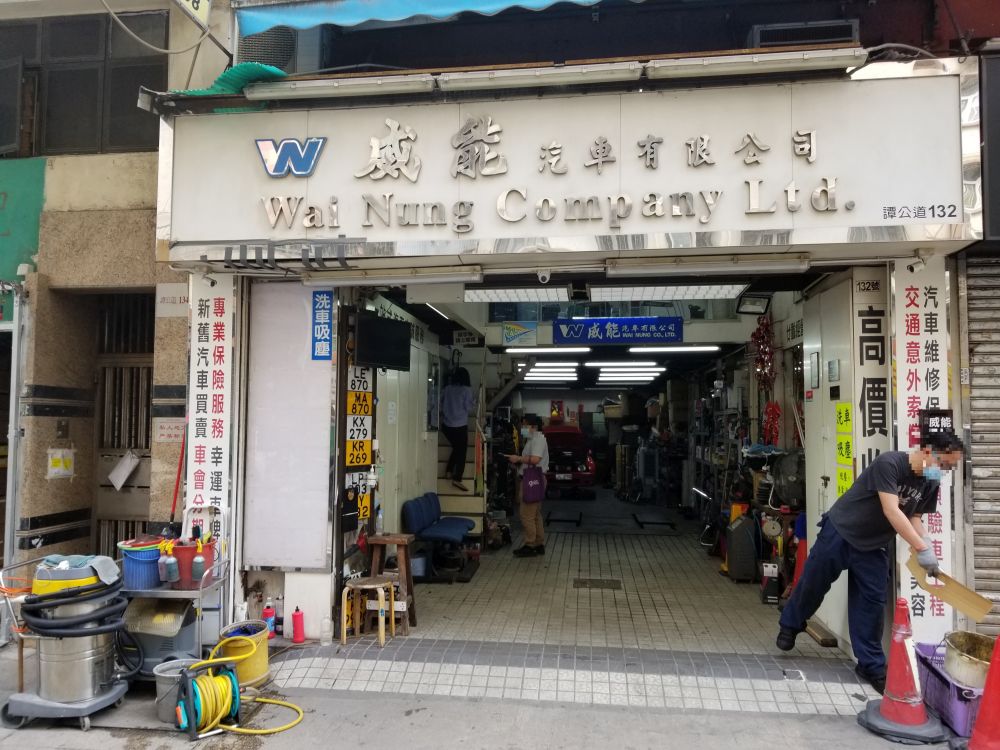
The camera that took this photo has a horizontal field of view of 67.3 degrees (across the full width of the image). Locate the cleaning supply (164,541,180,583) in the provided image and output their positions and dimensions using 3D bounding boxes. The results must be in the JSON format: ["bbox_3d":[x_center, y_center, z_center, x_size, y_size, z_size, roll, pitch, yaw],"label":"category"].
[{"bbox_3d":[-2.115,1.204,4.850,0.100,0.275,0.085,3,-5,-35],"label":"cleaning supply"}]

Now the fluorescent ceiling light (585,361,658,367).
[{"bbox_3d":[2.057,-0.182,12.771,1.220,0.080,0.100,0,-3,8],"label":"fluorescent ceiling light"}]

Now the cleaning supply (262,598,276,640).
[{"bbox_3d":[-1.655,1.751,5.411,0.080,0.280,0.080,0,-3,8],"label":"cleaning supply"}]

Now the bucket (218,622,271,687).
[{"bbox_3d":[-1.632,1.792,4.849,0.315,0.345,0.315,0,-3,0],"label":"bucket"}]

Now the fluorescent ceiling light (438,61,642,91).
[{"bbox_3d":[0.253,-1.890,4.748,1.270,0.095,0.115,0,-3,8],"label":"fluorescent ceiling light"}]

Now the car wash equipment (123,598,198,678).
[{"bbox_3d":[-2.178,1.731,4.951,0.430,0.510,0.430,0,-3,11],"label":"car wash equipment"}]

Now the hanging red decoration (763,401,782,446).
[{"bbox_3d":[2.757,0.491,7.600,0.140,0.470,0.200,0,-3,7],"label":"hanging red decoration"}]

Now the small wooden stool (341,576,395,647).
[{"bbox_3d":[-0.925,1.679,5.350,0.335,0.430,0.315,0,-4,6],"label":"small wooden stool"}]

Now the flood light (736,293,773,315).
[{"bbox_3d":[2.272,-0.638,6.707,0.280,0.090,0.230,0,-41,-4],"label":"flood light"}]

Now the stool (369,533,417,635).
[{"bbox_3d":[-0.825,1.569,5.662,0.340,0.685,0.320,0,-4,6],"label":"stool"}]

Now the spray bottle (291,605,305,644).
[{"bbox_3d":[-1.426,1.761,5.318,0.082,0.250,0.082,0,-3,8],"label":"spray bottle"}]

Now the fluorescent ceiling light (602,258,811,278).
[{"bbox_3d":[1.326,-0.702,4.825,1.260,0.095,0.100,0,-4,6],"label":"fluorescent ceiling light"}]

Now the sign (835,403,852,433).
[{"bbox_3d":[2.413,0.301,5.255,0.010,0.210,0.300,0,-3,7],"label":"sign"}]

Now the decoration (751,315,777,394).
[{"bbox_3d":[2.425,-0.189,6.912,0.230,0.760,0.190,0,-3,8],"label":"decoration"}]

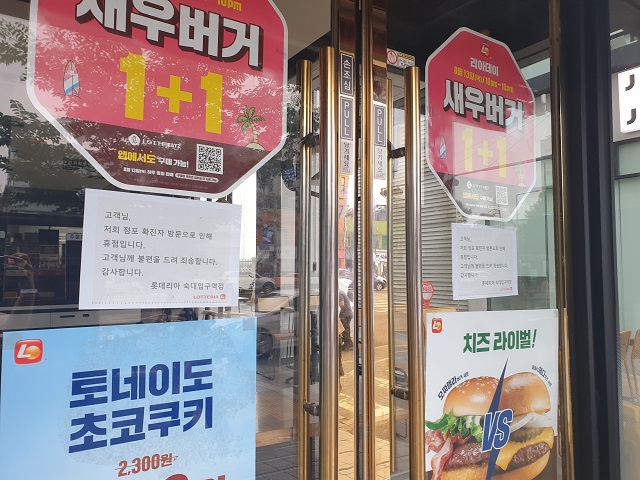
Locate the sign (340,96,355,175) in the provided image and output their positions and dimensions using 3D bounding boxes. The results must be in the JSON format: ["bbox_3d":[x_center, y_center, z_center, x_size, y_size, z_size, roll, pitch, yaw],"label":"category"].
[{"bbox_3d":[0.066,-0.253,1.168,0.038,0.189,0.010,1,-3,-34],"label":"sign"}]

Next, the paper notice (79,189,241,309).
[{"bbox_3d":[-0.288,0.024,0.916,0.297,0.210,0.010,4,-4,-34],"label":"paper notice"}]

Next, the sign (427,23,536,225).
[{"bbox_3d":[0.503,-0.342,1.448,0.499,0.566,0.010,2,-3,-32],"label":"sign"}]

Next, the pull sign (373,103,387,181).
[{"bbox_3d":[0.153,-0.247,1.221,0.038,0.189,0.010,1,-3,-32],"label":"pull sign"}]

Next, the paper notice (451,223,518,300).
[{"bbox_3d":[0.497,0.066,1.428,0.297,0.210,0.010,1,-3,-32],"label":"paper notice"}]

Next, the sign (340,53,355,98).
[{"bbox_3d":[0.067,-0.404,1.174,0.041,0.103,0.010,1,-3,-34],"label":"sign"}]

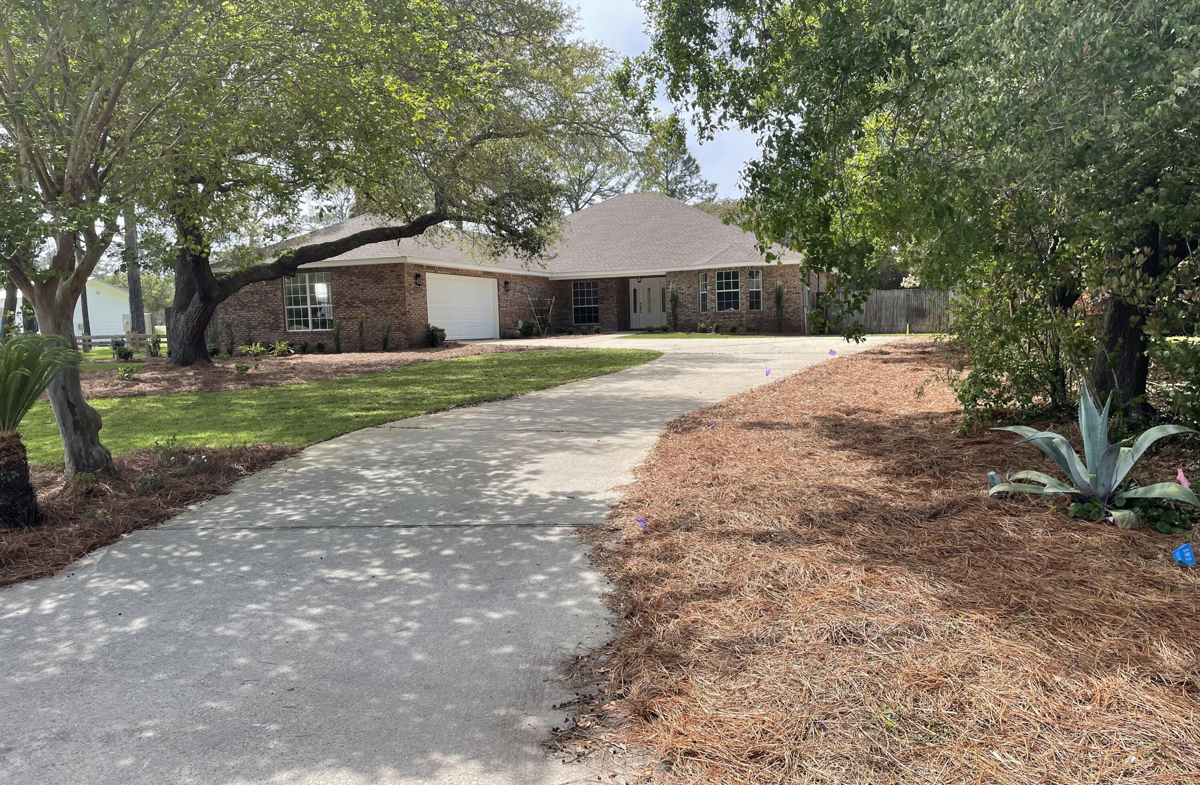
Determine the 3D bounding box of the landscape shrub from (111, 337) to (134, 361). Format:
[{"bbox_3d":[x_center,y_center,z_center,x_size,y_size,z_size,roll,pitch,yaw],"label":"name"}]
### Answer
[{"bbox_3d":[-14.839,-1.354,28.000,0.700,0.760,0.660,-4,5,-28],"label":"landscape shrub"}]

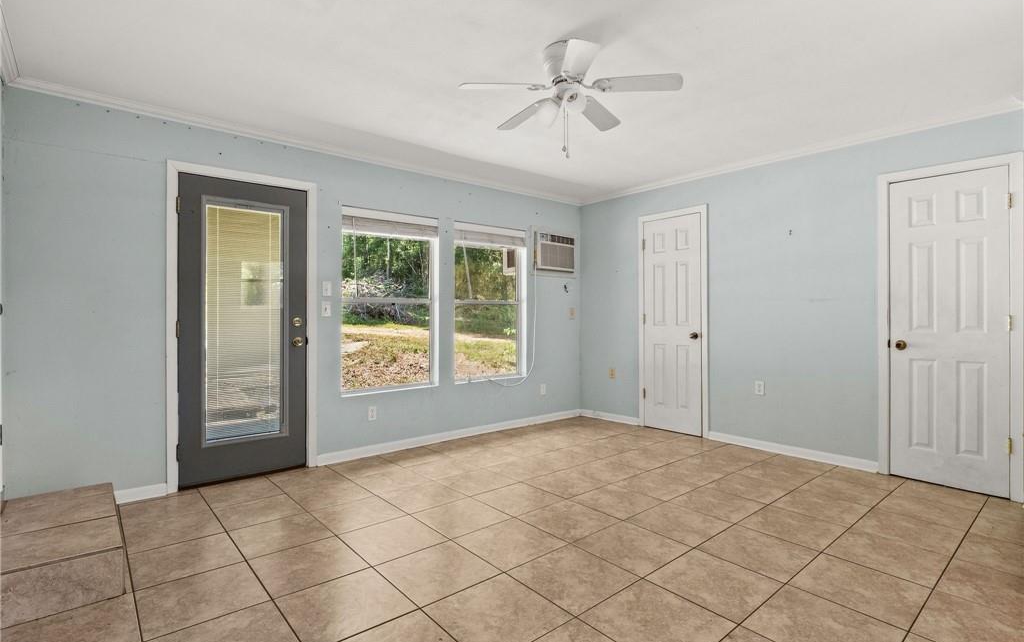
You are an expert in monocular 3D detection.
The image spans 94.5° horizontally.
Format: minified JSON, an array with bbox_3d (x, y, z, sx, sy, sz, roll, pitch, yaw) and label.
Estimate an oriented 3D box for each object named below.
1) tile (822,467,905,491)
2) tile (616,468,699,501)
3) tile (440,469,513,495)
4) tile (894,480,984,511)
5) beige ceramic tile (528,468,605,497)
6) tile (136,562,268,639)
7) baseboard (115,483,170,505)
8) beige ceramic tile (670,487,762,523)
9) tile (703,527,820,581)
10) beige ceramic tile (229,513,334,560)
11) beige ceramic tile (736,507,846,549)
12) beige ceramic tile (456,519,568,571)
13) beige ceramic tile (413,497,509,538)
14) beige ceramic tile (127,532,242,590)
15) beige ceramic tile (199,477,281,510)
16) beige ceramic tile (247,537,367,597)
[{"bbox_3d":[2.413,1.090,3.256,0.305,0.012,0.405,0,0,-40],"label":"tile"},{"bbox_3d":[0.952,1.090,3.110,0.405,0.012,0.405,0,0,-40],"label":"tile"},{"bbox_3d":[-0.232,1.090,3.201,0.405,0.012,0.405,0,0,-40],"label":"tile"},{"bbox_3d":[2.648,1.084,2.937,0.338,0.015,0.402,0,0,-38],"label":"tile"},{"bbox_3d":[0.361,1.102,3.192,0.405,0.013,0.405,-1,1,-40],"label":"beige ceramic tile"},{"bbox_3d":[-1.250,1.121,1.912,0.405,0.013,0.405,-1,1,-40],"label":"tile"},{"bbox_3d":[-2.247,1.049,2.877,0.241,0.075,0.015,-1,1,-37],"label":"baseboard"},{"bbox_3d":[1.219,1.090,2.804,0.405,0.012,0.405,0,0,-40],"label":"beige ceramic tile"},{"bbox_3d":[1.181,1.111,2.276,0.408,0.012,0.403,-1,1,-40],"label":"tile"},{"bbox_3d":[-1.169,1.090,2.403,0.405,0.012,0.405,0,0,-40],"label":"beige ceramic tile"},{"bbox_3d":[1.470,1.085,2.485,0.402,0.015,0.402,0,0,-40],"label":"beige ceramic tile"},{"bbox_3d":[-0.009,1.115,2.378,0.405,0.013,0.405,-1,1,-40],"label":"beige ceramic tile"},{"bbox_3d":[-0.277,1.085,2.611,0.402,0.015,0.402,0,0,-40],"label":"beige ceramic tile"},{"bbox_3d":[-1.525,1.115,2.214,0.405,0.013,0.405,-1,1,-40],"label":"beige ceramic tile"},{"bbox_3d":[-1.728,1.090,3.035,0.405,0.012,0.405,0,0,-40],"label":"beige ceramic tile"},{"bbox_3d":[-0.928,1.117,2.168,0.405,0.013,0.405,-1,1,-40],"label":"beige ceramic tile"}]

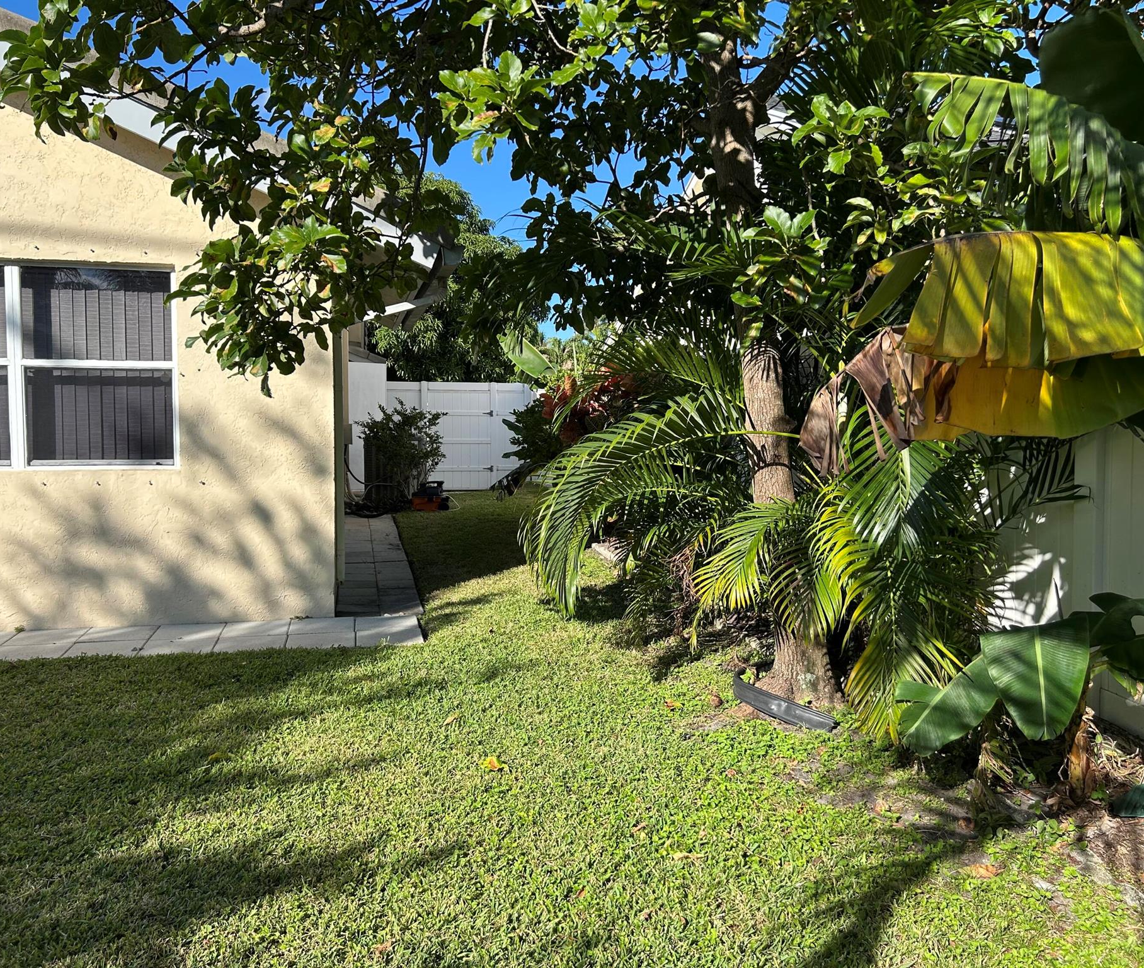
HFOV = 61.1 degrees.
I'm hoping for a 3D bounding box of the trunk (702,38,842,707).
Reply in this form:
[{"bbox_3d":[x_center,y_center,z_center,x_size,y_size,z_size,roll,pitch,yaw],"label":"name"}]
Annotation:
[{"bbox_3d":[0.955,-0.537,4.604,0.600,3.064,0.470,0,4,-11],"label":"trunk"}]

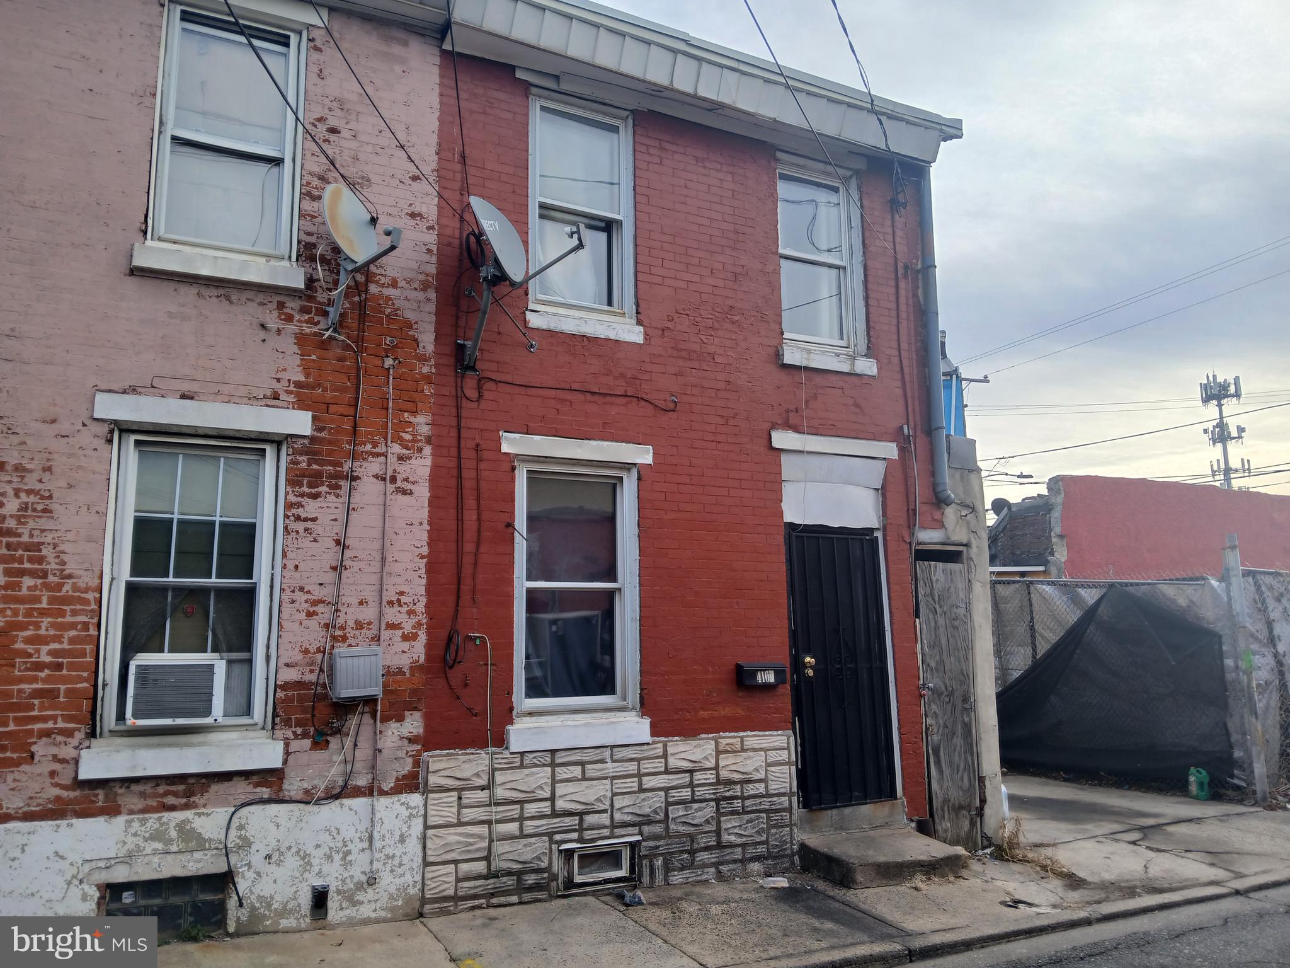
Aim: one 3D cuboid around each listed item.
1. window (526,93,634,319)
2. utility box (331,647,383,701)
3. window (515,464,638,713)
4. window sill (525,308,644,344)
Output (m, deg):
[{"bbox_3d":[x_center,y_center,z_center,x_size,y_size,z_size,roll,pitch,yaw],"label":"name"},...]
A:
[{"bbox_3d":[-0.464,-1.953,6.988,0.822,1.586,0.120,4,-11,-26],"label":"window"},{"bbox_3d":[-1.687,1.105,5.676,0.273,0.292,0.120,4,-11,-26],"label":"utility box"},{"bbox_3d":[-0.460,0.692,6.554,0.870,1.650,0.120,4,-10,-25],"label":"window"},{"bbox_3d":[-0.434,-1.071,6.772,0.863,0.128,0.160,4,-11,-26],"label":"window sill"}]

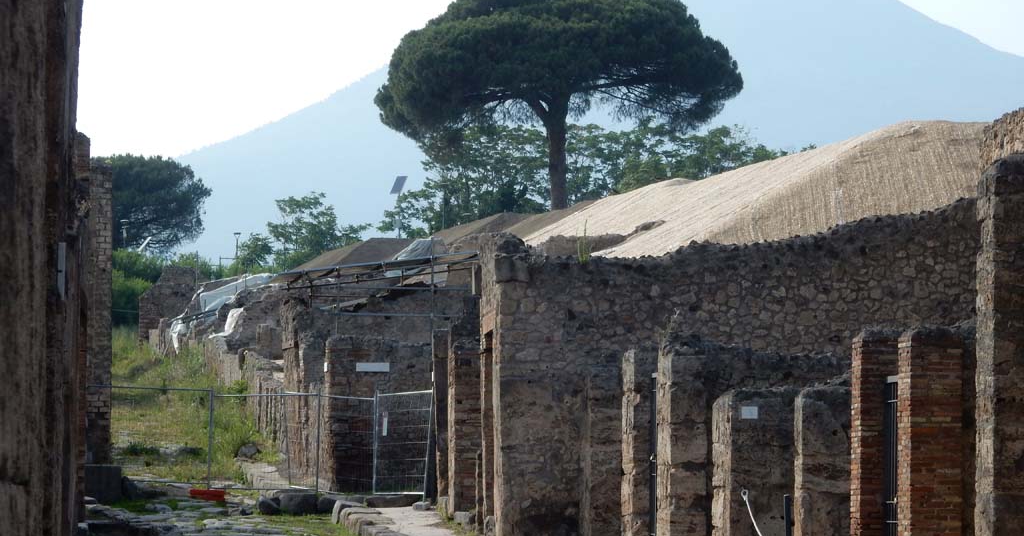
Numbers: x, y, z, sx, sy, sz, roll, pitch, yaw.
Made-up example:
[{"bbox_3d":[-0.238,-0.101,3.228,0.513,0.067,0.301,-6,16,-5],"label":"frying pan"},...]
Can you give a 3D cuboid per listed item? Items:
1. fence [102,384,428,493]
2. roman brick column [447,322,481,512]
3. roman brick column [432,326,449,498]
[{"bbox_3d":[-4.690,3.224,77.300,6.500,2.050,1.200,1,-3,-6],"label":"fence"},{"bbox_3d":[-0.753,2.692,71.450,0.550,3.212,0.850,1,-3,-6],"label":"roman brick column"},{"bbox_3d":[-1.172,2.818,78.798,0.500,3.274,0.550,1,-3,-6],"label":"roman brick column"}]

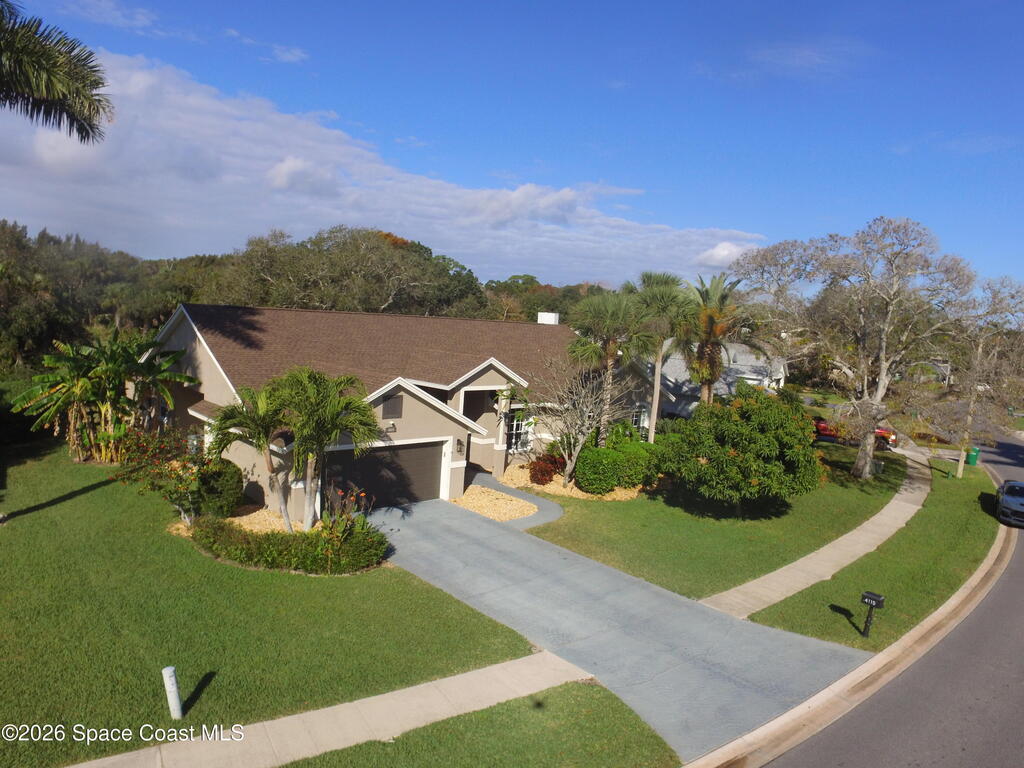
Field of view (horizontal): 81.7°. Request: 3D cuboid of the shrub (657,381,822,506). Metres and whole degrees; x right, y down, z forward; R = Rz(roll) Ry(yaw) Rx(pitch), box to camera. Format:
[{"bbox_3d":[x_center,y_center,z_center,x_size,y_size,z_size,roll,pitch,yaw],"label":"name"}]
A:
[{"bbox_3d":[8.675,2.532,22.618,5.900,5.060,5.600,6,5,21],"label":"shrub"}]

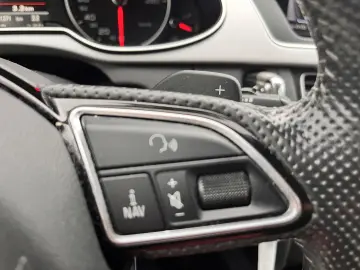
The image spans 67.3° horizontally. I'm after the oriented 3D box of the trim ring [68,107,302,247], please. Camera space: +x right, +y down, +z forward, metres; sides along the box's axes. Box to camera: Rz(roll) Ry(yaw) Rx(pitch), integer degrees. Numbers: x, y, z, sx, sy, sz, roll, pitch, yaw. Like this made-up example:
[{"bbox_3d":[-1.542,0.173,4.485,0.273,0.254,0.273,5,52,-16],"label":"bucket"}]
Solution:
[{"bbox_3d":[0.002,0.010,0.086,0.068,0.043,0.009,-6,-7,-2],"label":"trim ring"}]

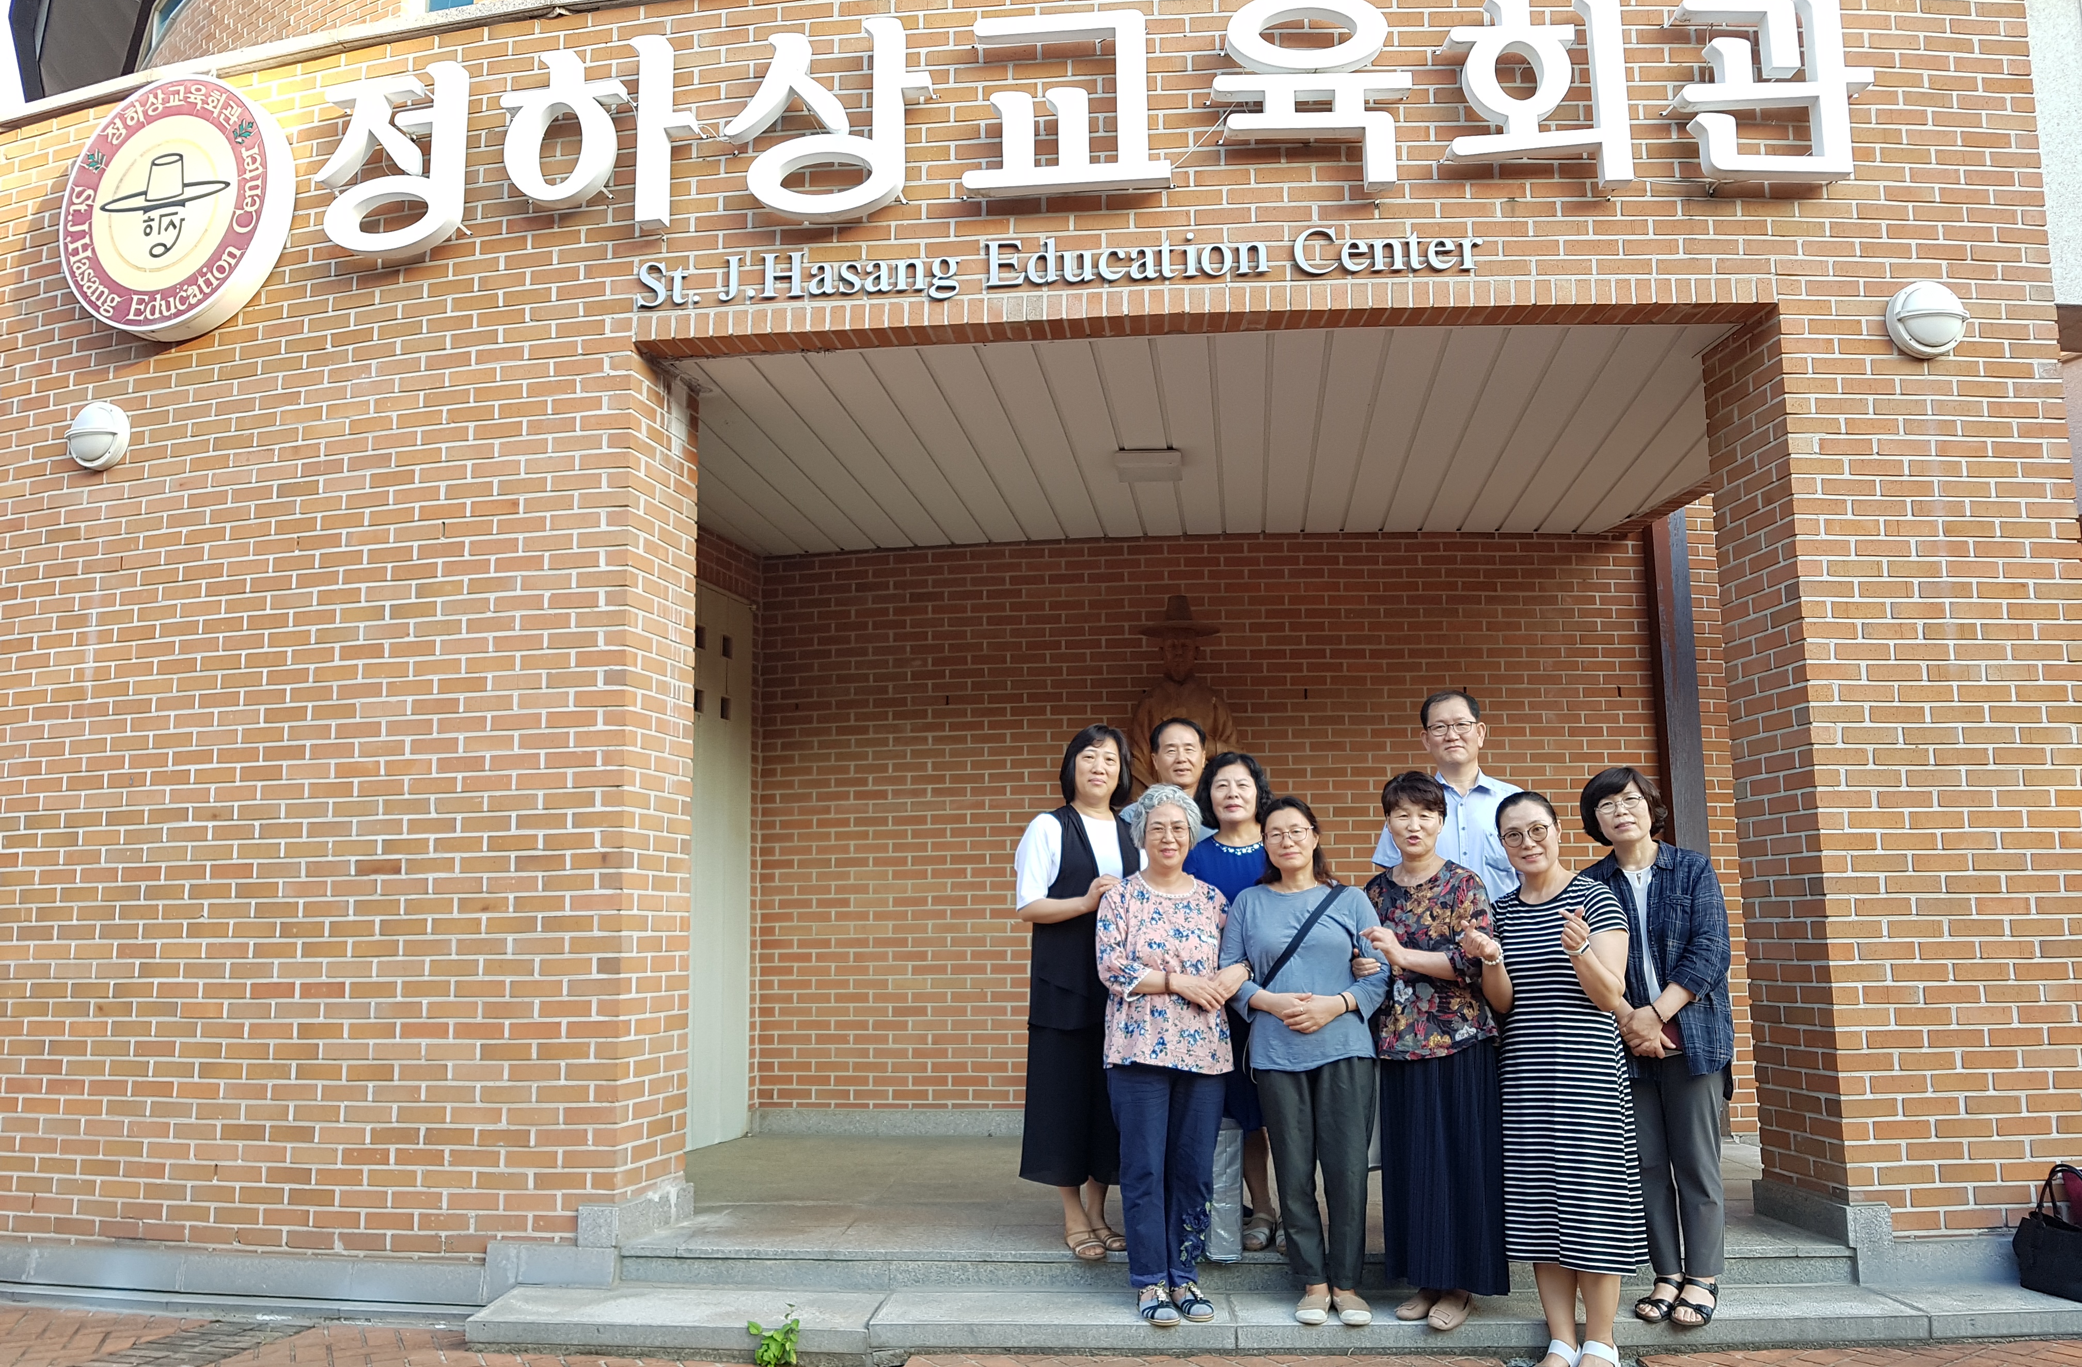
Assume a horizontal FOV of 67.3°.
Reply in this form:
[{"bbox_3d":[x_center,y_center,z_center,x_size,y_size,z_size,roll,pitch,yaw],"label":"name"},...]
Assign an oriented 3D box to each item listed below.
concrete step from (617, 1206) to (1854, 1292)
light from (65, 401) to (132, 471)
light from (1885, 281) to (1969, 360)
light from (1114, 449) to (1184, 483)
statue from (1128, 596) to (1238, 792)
[{"bbox_3d":[0.570,1.821,5.053,3.755,0.130,0.813,-1,-8,4],"label":"concrete step"},{"bbox_3d":[-3.498,-0.913,5.776,0.243,0.243,0.115,-4,-9,19],"label":"light"},{"bbox_3d":[2.890,-1.192,5.084,0.243,0.243,0.115,0,-8,-6],"label":"light"},{"bbox_3d":[0.461,-0.916,6.566,0.270,0.080,0.210,-1,-8,0],"label":"light"},{"bbox_3d":[0.682,0.479,7.336,0.560,1.800,0.450,-1,-8,4],"label":"statue"}]

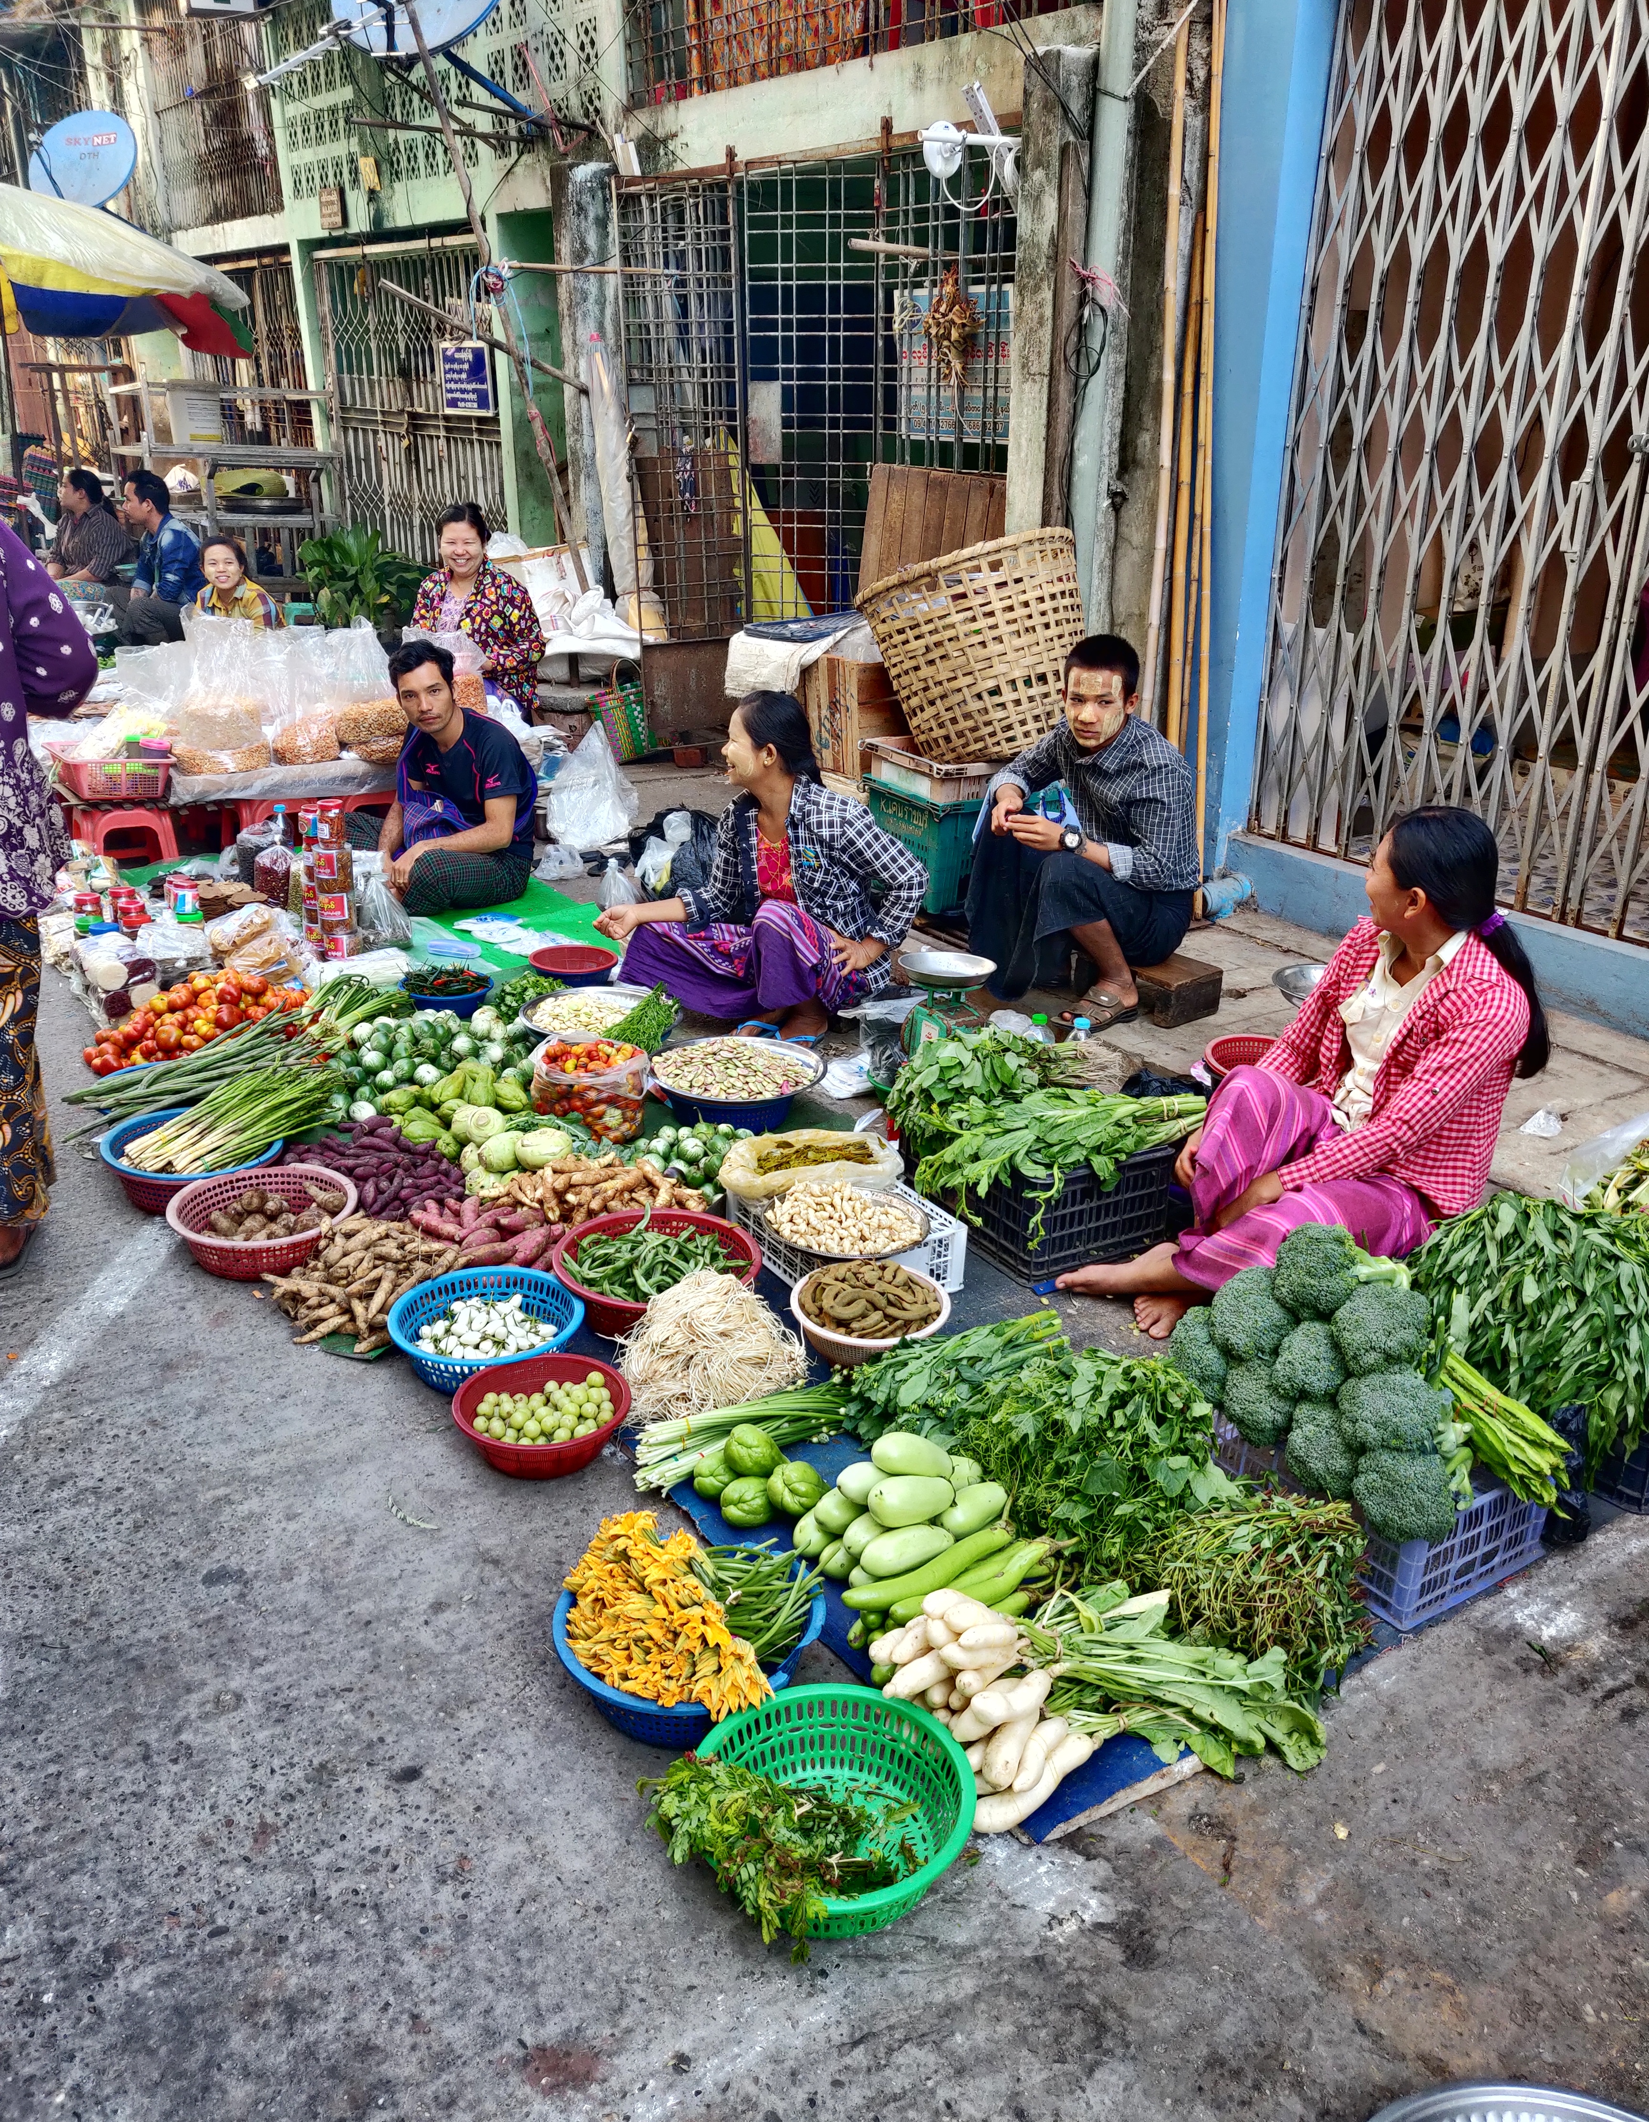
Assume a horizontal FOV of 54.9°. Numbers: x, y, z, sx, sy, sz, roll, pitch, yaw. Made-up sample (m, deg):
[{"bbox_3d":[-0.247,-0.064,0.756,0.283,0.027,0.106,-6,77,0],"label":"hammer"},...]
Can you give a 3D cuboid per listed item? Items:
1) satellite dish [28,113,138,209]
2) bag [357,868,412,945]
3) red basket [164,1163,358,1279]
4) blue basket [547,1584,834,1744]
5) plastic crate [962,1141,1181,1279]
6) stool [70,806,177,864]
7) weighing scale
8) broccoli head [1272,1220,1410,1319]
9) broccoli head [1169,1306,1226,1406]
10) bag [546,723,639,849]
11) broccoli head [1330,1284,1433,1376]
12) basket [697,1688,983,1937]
[{"bbox_3d":[-4.067,-4.939,8.671,0.610,0.660,0.200,1,-13,3],"label":"satellite dish"},{"bbox_3d":[-1.227,-0.447,4.360,0.155,0.195,0.130,-7,26,-14],"label":"bag"},{"bbox_3d":[-1.023,0.301,2.913,0.333,0.095,0.333,0,23,0],"label":"red basket"},{"bbox_3d":[-0.163,0.723,1.948,0.328,0.100,0.328,0,23,0],"label":"blue basket"},{"bbox_3d":[0.399,0.193,3.077,0.335,0.228,0.430,-14,28,-28],"label":"plastic crate"},{"bbox_3d":[-2.434,-0.795,5.481,0.330,0.200,0.280,-13,26,-27],"label":"stool"},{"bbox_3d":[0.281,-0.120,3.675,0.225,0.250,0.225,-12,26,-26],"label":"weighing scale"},{"bbox_3d":[0.755,0.304,2.329,0.185,0.145,0.145,-1,23,-23],"label":"broccoli head"},{"bbox_3d":[0.537,0.417,2.233,0.130,0.140,0.130,-17,29,-33],"label":"broccoli head"},{"bbox_3d":[-0.758,-0.912,5.118,0.300,0.370,0.240,-5,26,-9],"label":"bag"},{"bbox_3d":[0.787,0.375,2.253,0.140,0.130,0.140,7,24,16],"label":"broccoli head"},{"bbox_3d":[0.014,0.855,1.783,0.310,0.106,0.310,-1,25,0],"label":"basket"}]

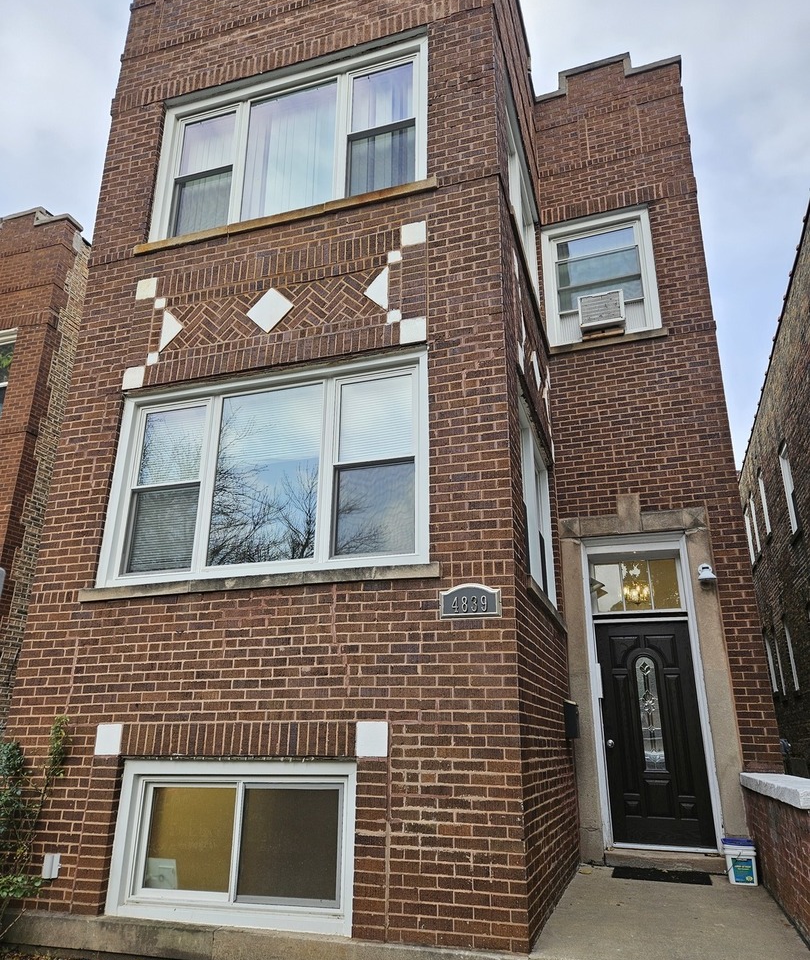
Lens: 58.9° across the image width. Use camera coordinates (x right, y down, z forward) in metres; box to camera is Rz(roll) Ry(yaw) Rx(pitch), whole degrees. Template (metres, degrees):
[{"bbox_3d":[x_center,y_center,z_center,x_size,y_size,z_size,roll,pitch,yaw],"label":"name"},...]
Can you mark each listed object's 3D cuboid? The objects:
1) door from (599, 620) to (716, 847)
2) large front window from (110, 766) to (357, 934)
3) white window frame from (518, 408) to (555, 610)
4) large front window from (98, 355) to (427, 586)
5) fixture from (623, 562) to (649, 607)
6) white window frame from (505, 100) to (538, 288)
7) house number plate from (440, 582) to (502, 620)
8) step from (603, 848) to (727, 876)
[{"bbox_3d":[2.426,2.445,7.055,0.914,2.064,0.062,-6,-21,17],"label":"door"},{"bbox_3d":[-1.139,2.360,4.709,1.786,0.956,0.118,-6,-21,17],"label":"large front window"},{"bbox_3d":[1.185,0.308,6.506,0.111,1.647,2.141,-6,-21,17],"label":"white window frame"},{"bbox_3d":[-1.125,-0.052,5.604,2.773,1.654,0.118,-6,-21,17],"label":"large front window"},{"bbox_3d":[2.861,1.301,8.848,0.380,0.460,0.380,-6,-21,17],"label":"fixture"},{"bbox_3d":[1.224,-2.748,7.621,0.111,1.717,2.120,-6,-21,17],"label":"white window frame"},{"bbox_3d":[0.417,0.778,4.620,0.400,0.227,0.025,-6,-21,17],"label":"house number plate"},{"bbox_3d":[2.369,3.474,6.547,1.015,0.108,0.347,-6,-21,17],"label":"step"}]

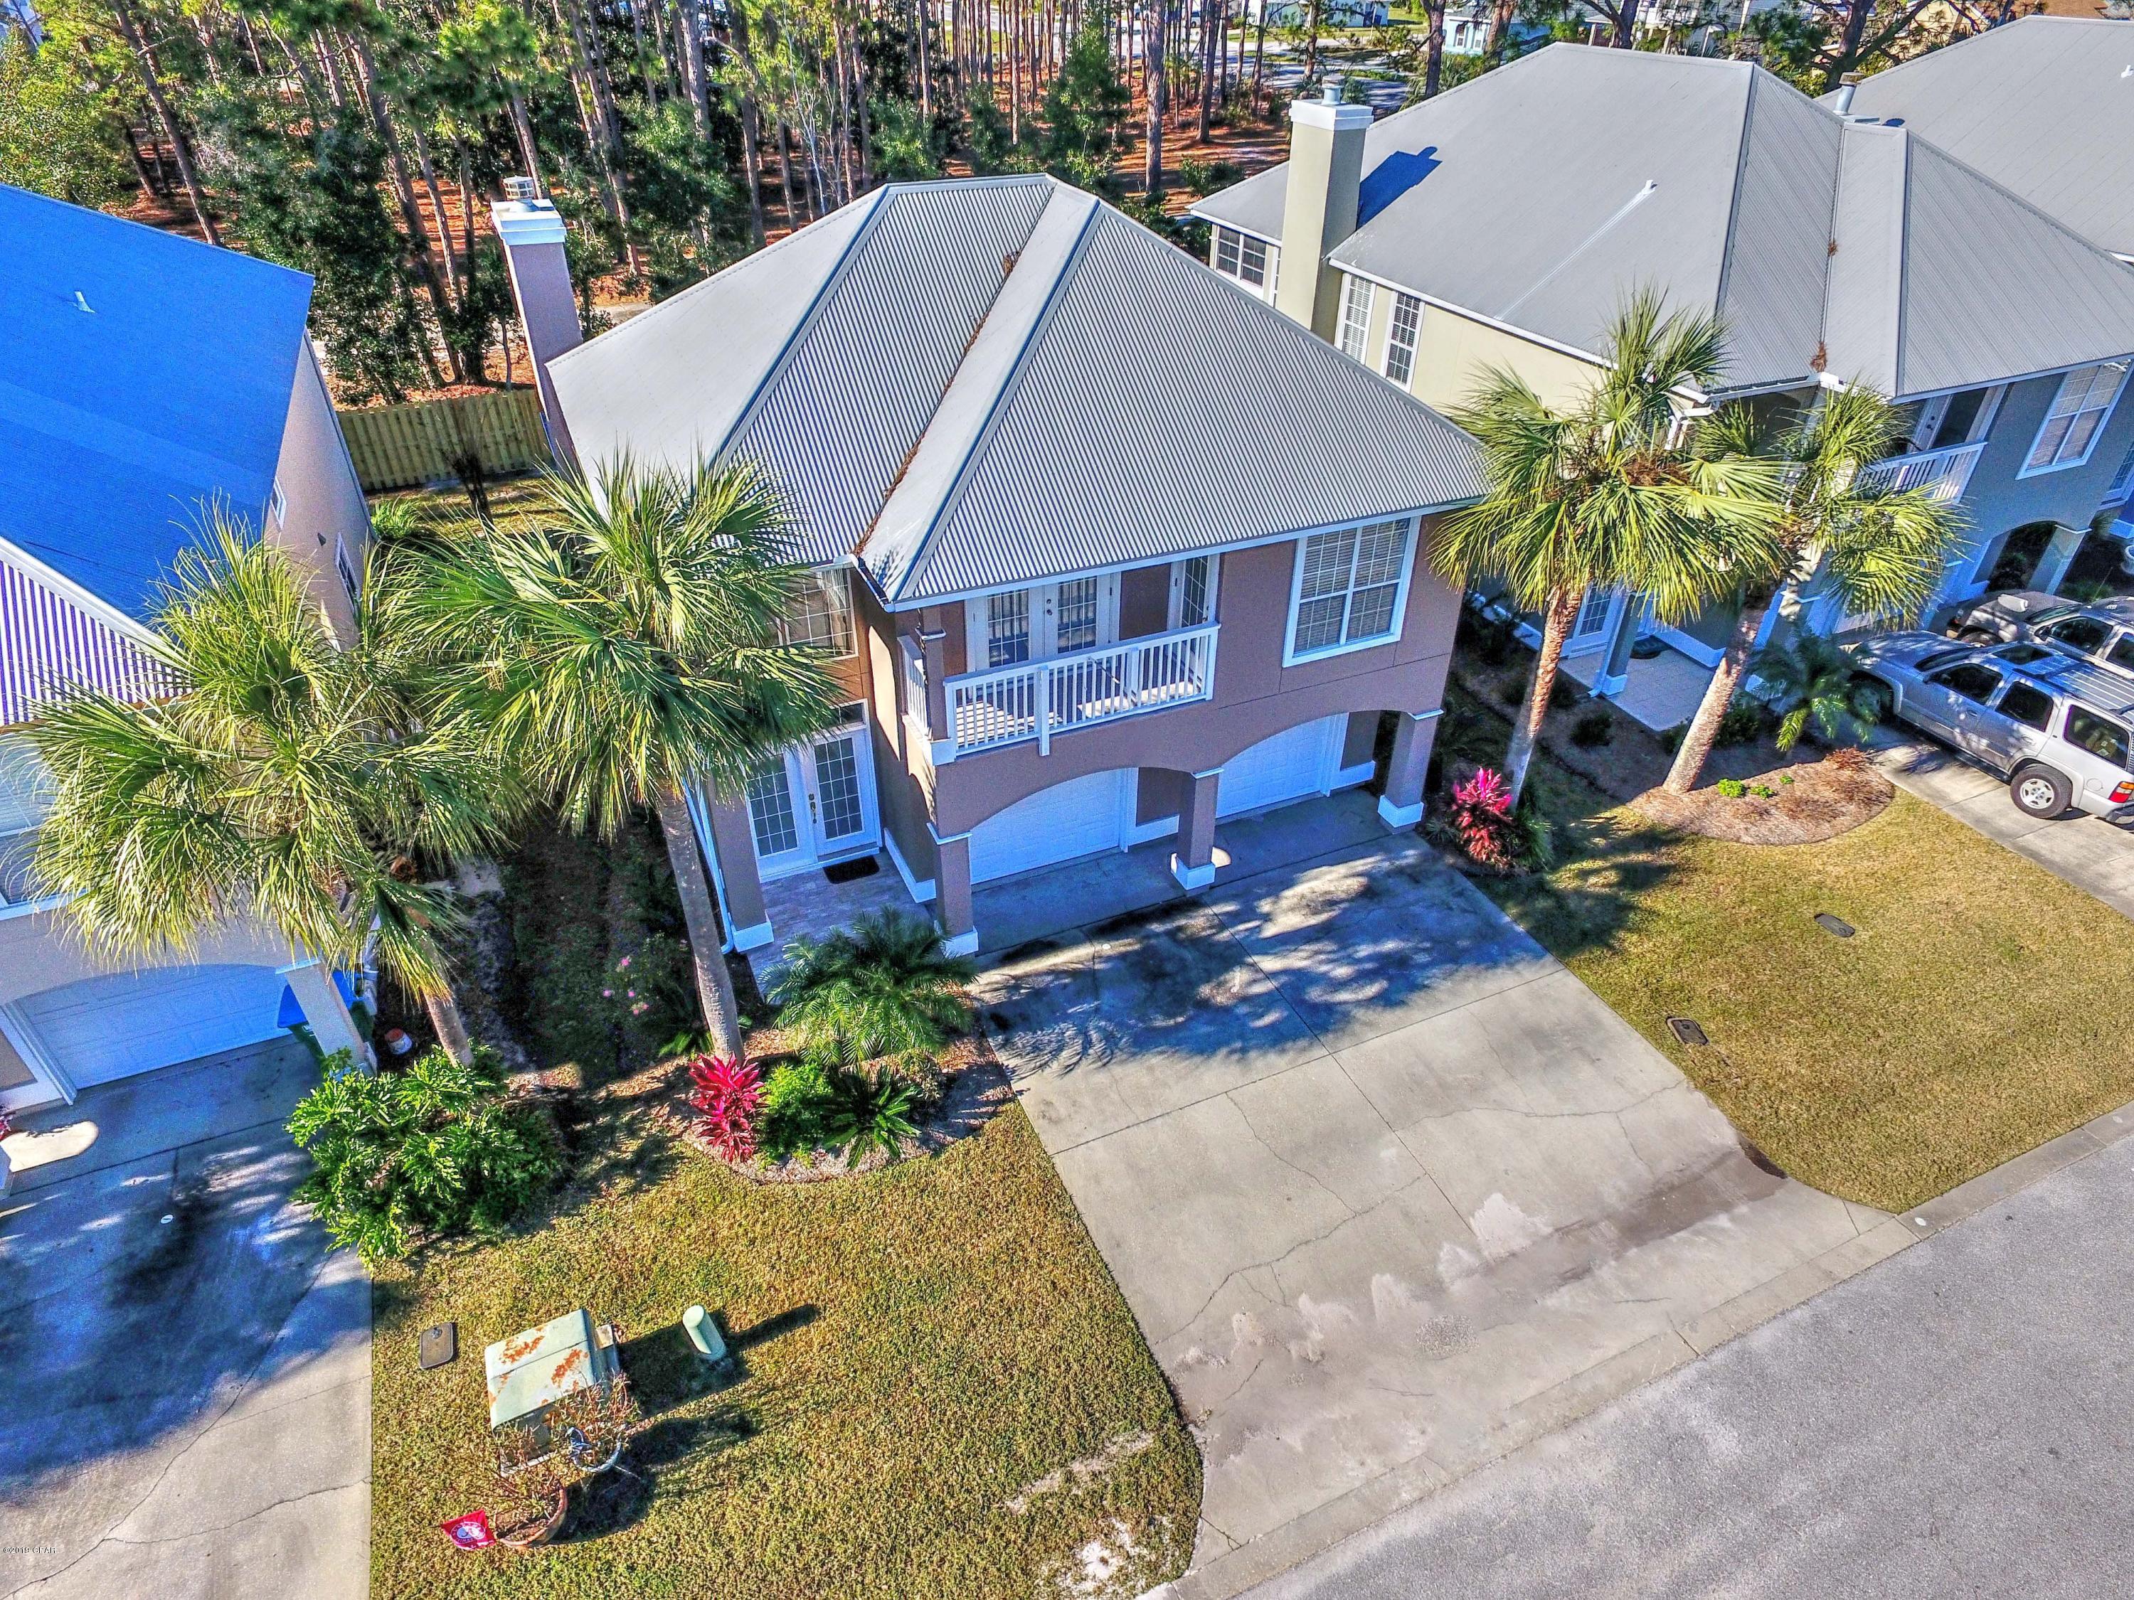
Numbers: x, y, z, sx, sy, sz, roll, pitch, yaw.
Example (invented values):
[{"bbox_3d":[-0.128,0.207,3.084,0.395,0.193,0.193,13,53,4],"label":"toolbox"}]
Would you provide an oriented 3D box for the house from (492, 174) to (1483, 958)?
[{"bbox_3d":[-1.946,-5.202,19.515,11.200,8.360,13.150,-14,38,-19],"label":"house"}]

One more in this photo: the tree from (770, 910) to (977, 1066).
[{"bbox_3d":[-2.326,2.257,14.813,2.450,1.600,2.350,0,35,0],"label":"tree"}]

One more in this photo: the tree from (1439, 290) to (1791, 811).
[{"bbox_3d":[7.134,-3.136,17.450,4.200,7.400,4.100,-14,38,-19],"label":"tree"}]

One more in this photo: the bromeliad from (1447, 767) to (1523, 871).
[{"bbox_3d":[6.039,0.280,17.836,1.050,1.400,1.050,0,35,0],"label":"bromeliad"}]

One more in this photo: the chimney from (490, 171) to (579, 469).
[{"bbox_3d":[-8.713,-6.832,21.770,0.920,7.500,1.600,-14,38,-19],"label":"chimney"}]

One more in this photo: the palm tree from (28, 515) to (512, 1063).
[{"bbox_3d":[-7.388,0.475,12.721,4.000,6.850,3.900,-14,38,-19],"label":"palm tree"}]

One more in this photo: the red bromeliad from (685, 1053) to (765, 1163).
[{"bbox_3d":[-3.760,3.401,13.562,0.830,1.200,0.950,-14,38,-19],"label":"red bromeliad"}]

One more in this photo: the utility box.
[{"bbox_3d":[-4.727,5.353,11.249,0.880,0.760,0.860,-17,38,-22],"label":"utility box"}]

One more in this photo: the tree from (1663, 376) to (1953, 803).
[{"bbox_3d":[10.386,-2.909,18.254,3.600,6.150,3.500,-14,38,-19],"label":"tree"}]

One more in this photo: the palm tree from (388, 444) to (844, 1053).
[{"bbox_3d":[-4.150,0.216,12.700,4.000,7.350,4.000,-14,38,-19],"label":"palm tree"}]

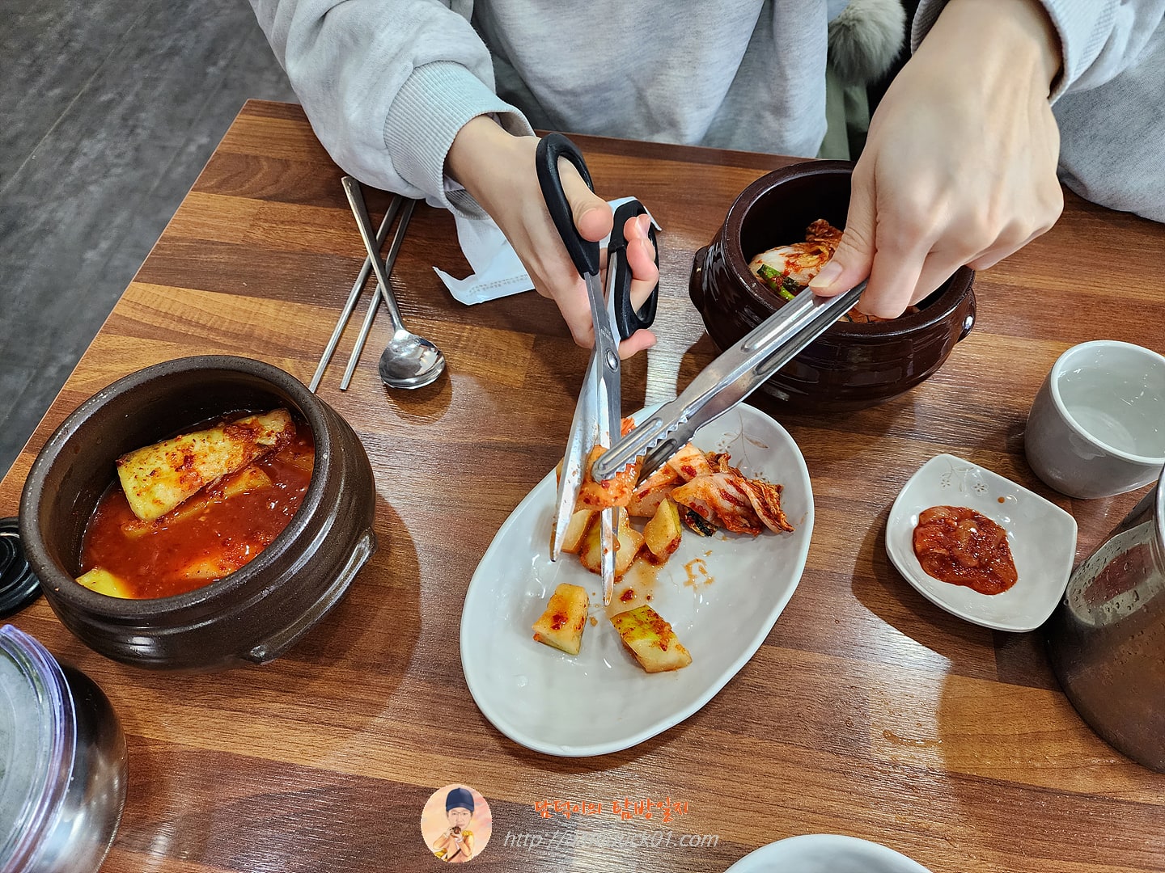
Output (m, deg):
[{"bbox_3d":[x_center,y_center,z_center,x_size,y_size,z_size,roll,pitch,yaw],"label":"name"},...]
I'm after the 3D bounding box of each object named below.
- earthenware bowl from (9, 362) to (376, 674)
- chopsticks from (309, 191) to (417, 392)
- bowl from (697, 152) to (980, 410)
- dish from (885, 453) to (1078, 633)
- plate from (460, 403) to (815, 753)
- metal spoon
[{"bbox_3d":[-0.187,0.038,0.395,0.166,0.081,0.160,0,58,0],"label":"earthenware bowl"},{"bbox_3d":[-0.141,-0.122,0.540,0.025,0.007,0.222,8,58,5],"label":"chopsticks"},{"bbox_3d":[0.151,-0.088,0.474,0.170,0.084,0.154,8,58,5],"label":"bowl"},{"bbox_3d":[0.205,0.063,0.412,0.089,0.027,0.089,33,63,19],"label":"dish"},{"bbox_3d":[0.034,0.066,0.410,0.142,0.027,0.224,36,64,20],"label":"plate"},{"bbox_3d":[-0.138,-0.108,0.524,0.042,0.020,0.203,-17,59,-10],"label":"metal spoon"}]

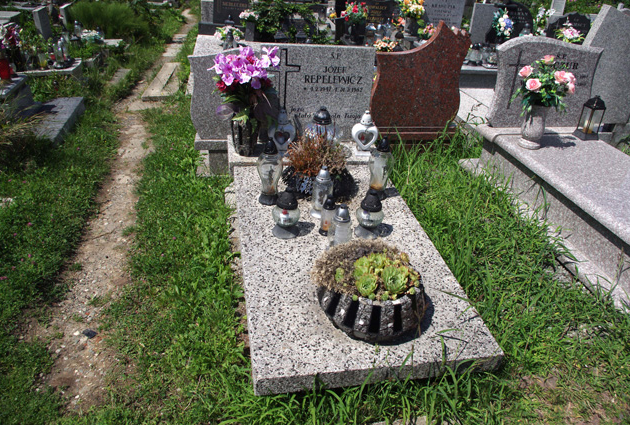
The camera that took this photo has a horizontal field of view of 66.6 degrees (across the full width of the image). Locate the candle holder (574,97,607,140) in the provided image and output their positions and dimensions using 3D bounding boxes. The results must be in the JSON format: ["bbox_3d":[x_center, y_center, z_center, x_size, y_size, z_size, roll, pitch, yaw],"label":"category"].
[{"bbox_3d":[1.980,-0.677,3.412,0.118,0.301,0.118,-2,30,-10],"label":"candle holder"}]

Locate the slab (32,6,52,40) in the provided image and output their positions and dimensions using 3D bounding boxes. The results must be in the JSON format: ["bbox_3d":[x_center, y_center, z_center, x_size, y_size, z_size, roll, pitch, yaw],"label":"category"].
[{"bbox_3d":[-3.452,-2.350,6.117,0.070,0.460,0.460,-3,31,-14],"label":"slab"}]

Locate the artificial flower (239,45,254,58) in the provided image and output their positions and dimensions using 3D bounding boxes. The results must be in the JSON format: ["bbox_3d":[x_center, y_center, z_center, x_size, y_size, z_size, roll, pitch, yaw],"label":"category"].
[{"bbox_3d":[-0.392,-0.921,2.742,0.083,0.074,0.060,0,32,-8],"label":"artificial flower"}]

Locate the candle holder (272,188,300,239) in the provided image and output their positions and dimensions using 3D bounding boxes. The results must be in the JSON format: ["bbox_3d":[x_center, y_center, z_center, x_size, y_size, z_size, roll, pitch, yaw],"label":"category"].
[{"bbox_3d":[-0.115,0.000,2.078,0.125,0.220,0.125,-2,33,-12],"label":"candle holder"}]

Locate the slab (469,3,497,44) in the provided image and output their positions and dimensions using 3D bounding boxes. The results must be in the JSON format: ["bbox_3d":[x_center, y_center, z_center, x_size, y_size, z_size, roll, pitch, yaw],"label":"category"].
[{"bbox_3d":[1.704,-1.810,4.698,0.280,0.425,0.070,-2,32,-11],"label":"slab"}]

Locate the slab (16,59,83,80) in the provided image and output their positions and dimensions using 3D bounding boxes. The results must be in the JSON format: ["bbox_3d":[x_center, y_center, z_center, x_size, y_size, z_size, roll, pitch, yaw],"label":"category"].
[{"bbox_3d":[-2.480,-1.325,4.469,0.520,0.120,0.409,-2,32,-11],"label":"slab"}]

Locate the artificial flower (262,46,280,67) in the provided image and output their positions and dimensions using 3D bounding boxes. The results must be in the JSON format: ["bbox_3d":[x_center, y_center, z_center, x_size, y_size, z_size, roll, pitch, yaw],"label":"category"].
[{"bbox_3d":[-0.240,-0.838,2.582,0.100,0.105,0.060,-5,13,-16],"label":"artificial flower"}]

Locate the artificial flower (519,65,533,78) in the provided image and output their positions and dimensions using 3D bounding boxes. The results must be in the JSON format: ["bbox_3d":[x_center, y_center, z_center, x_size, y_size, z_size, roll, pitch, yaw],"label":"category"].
[{"bbox_3d":[1.316,-0.877,2.983,0.090,0.075,0.075,12,3,14],"label":"artificial flower"}]

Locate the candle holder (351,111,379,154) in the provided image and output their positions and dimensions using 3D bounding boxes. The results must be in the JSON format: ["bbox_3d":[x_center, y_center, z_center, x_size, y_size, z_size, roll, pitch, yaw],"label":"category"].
[{"bbox_3d":[0.293,-0.455,2.757,0.155,0.265,0.100,2,32,-7],"label":"candle holder"}]

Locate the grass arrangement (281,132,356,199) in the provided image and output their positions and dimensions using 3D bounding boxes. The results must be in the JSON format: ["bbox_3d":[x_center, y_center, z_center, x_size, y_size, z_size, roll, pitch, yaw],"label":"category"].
[{"bbox_3d":[0.011,-0.296,2.766,0.380,0.311,0.350,-2,33,-11],"label":"grass arrangement"}]

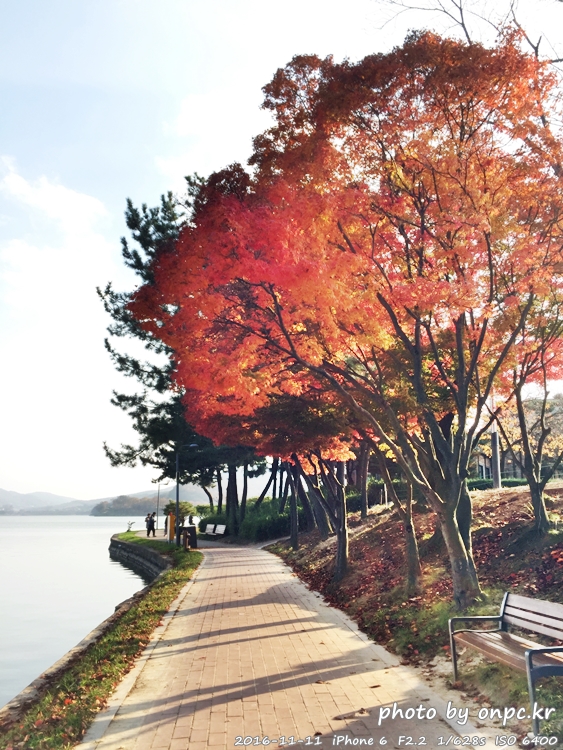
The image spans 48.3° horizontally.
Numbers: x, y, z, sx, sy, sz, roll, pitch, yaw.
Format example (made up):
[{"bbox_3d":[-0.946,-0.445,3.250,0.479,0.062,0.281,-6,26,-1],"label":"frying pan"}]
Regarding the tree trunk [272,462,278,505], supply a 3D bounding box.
[{"bbox_3d":[-0.413,7.466,43.306,0.320,2.855,0.320,0,-12,0],"label":"tree trunk"}]

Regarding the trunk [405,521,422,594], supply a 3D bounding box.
[{"bbox_3d":[2.156,3.025,10.444,0.200,1.184,0.200,0,-12,0],"label":"trunk"}]

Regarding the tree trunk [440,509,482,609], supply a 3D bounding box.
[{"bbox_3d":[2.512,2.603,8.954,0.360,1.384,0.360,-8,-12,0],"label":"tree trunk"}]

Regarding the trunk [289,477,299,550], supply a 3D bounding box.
[{"bbox_3d":[0.505,5.465,24.883,0.280,2.861,0.280,0,-12,0],"label":"trunk"}]

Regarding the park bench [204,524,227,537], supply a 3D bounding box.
[{"bbox_3d":[-3.900,9.045,36.405,1.600,0.880,0.650,-11,-16,40],"label":"park bench"}]

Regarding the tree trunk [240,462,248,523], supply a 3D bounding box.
[{"bbox_3d":[-2.494,8.135,43.265,0.360,4.200,0.360,3,-13,1],"label":"tree trunk"}]

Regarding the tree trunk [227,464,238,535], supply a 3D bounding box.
[{"bbox_3d":[-3.213,8.168,41.209,0.600,4.567,0.600,0,-13,0],"label":"tree trunk"}]

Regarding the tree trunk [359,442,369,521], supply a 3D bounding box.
[{"bbox_3d":[3.249,4.187,24.826,0.300,3.042,0.300,0,-12,0],"label":"tree trunk"}]

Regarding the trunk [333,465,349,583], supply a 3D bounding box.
[{"bbox_3d":[1.300,3.183,13.765,0.260,2.518,0.260,0,-12,0],"label":"trunk"}]

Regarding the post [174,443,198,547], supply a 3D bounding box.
[{"bbox_3d":[-4.696,5.862,31.068,1.120,5.053,0.300,0,-13,0],"label":"post"}]

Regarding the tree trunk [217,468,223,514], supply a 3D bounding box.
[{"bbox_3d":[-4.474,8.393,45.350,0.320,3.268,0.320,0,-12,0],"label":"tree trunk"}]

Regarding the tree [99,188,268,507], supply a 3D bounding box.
[{"bbox_3d":[-6.088,-1.463,40.274,9.800,21.959,8.500,0,-13,0],"label":"tree"}]

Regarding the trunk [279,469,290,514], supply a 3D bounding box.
[{"bbox_3d":[0.191,6.748,36.771,0.360,2.554,0.360,7,-12,0],"label":"trunk"}]

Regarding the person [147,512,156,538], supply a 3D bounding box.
[{"bbox_3d":[-8.898,10.305,43.250,0.550,1.675,0.500,0,-12,0],"label":"person"}]

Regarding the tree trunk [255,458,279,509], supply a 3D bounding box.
[{"bbox_3d":[-1.123,8.231,47.341,0.420,4.139,0.420,21,-12,4],"label":"tree trunk"}]

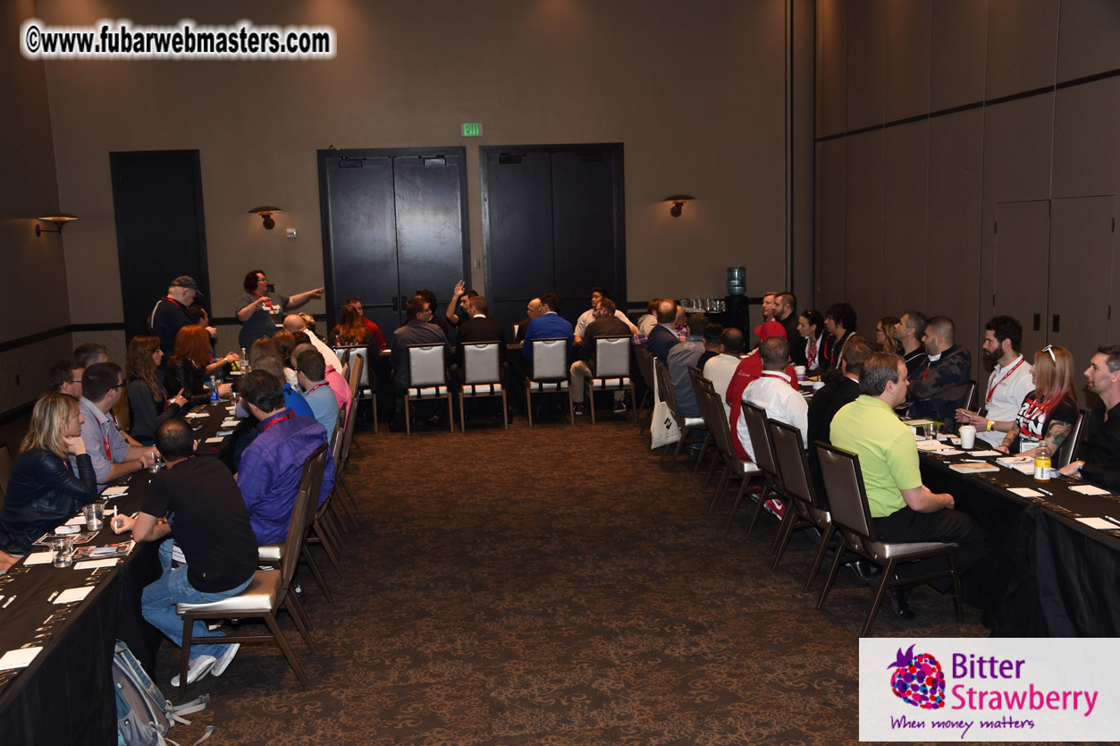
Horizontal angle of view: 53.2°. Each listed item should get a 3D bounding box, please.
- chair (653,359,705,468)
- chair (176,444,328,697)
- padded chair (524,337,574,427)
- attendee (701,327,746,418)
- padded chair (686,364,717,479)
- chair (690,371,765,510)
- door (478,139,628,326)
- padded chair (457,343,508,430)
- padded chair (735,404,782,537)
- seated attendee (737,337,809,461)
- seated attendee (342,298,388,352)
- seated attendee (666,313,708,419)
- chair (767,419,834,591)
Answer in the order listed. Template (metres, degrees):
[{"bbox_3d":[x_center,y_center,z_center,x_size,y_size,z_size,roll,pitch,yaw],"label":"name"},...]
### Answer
[{"bbox_3d":[1.158,0.329,9.426,0.600,0.930,0.460,-3,8,-12],"label":"chair"},{"bbox_3d":[-1.465,0.988,5.323,0.600,0.930,0.460,-3,8,-6],"label":"chair"},{"bbox_3d":[-0.130,0.057,11.842,0.460,0.930,0.600,-3,8,-7],"label":"padded chair"},{"bbox_3d":[1.474,0.274,8.534,0.739,1.280,0.532,-8,10,-38],"label":"attendee"},{"bbox_3d":[1.349,0.395,8.912,0.600,0.930,0.460,-4,8,-13],"label":"padded chair"},{"bbox_3d":[1.387,0.517,8.335,0.600,0.930,0.460,-3,8,-8],"label":"chair"},{"bbox_3d":[-0.062,-1.661,16.197,2.070,3.200,0.140,-3,8,-7],"label":"door"},{"bbox_3d":[-0.801,0.098,11.700,0.460,0.930,0.600,-2,8,-4],"label":"padded chair"},{"bbox_3d":[1.525,0.632,7.194,0.600,0.930,0.460,-4,8,-13],"label":"padded chair"},{"bbox_3d":[1.547,0.420,7.293,0.758,1.340,0.561,-7,10,-33],"label":"seated attendee"},{"bbox_3d":[-2.229,-0.208,12.833,0.580,1.300,0.720,-3,8,-11],"label":"seated attendee"},{"bbox_3d":[1.250,0.139,9.425,0.740,1.300,0.480,-5,9,-21],"label":"seated attendee"},{"bbox_3d":[1.612,0.751,6.674,0.600,0.930,0.460,-4,8,-13],"label":"chair"}]

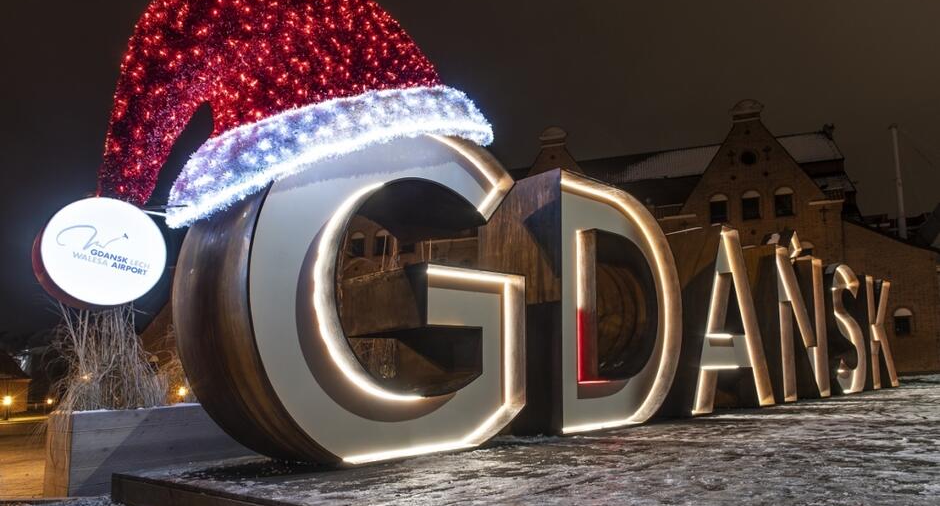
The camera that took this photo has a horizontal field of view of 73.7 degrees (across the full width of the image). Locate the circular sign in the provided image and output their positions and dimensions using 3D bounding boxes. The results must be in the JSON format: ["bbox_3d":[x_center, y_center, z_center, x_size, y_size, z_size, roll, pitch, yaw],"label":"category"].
[{"bbox_3d":[-2.300,0.008,3.927,0.660,0.660,0.200,14,-16,-39],"label":"circular sign"}]

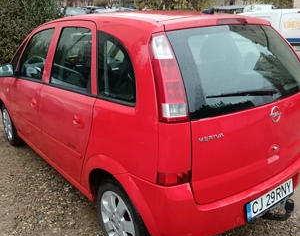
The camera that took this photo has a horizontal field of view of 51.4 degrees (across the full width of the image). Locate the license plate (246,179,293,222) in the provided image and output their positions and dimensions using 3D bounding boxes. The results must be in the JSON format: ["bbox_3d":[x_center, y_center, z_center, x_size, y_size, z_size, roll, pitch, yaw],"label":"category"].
[{"bbox_3d":[0.794,0.523,2.032,0.520,0.110,0.020,-13,9,-36],"label":"license plate"}]

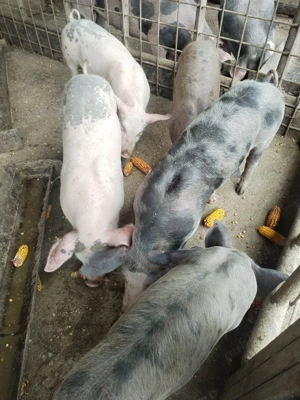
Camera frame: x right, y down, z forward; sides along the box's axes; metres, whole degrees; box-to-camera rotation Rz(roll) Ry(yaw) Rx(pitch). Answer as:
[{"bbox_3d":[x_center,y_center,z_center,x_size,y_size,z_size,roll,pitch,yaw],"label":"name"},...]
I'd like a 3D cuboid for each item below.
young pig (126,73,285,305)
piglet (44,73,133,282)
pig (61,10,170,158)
[{"bbox_3d":[0.267,-0.107,1.439,0.340,0.600,1.190,31,55,25],"label":"young pig"},{"bbox_3d":[-0.273,-0.170,1.520,0.330,0.560,1.110,-2,48,-2],"label":"piglet"},{"bbox_3d":[-0.293,-0.840,2.120,0.360,0.560,1.100,-21,51,-18],"label":"pig"}]

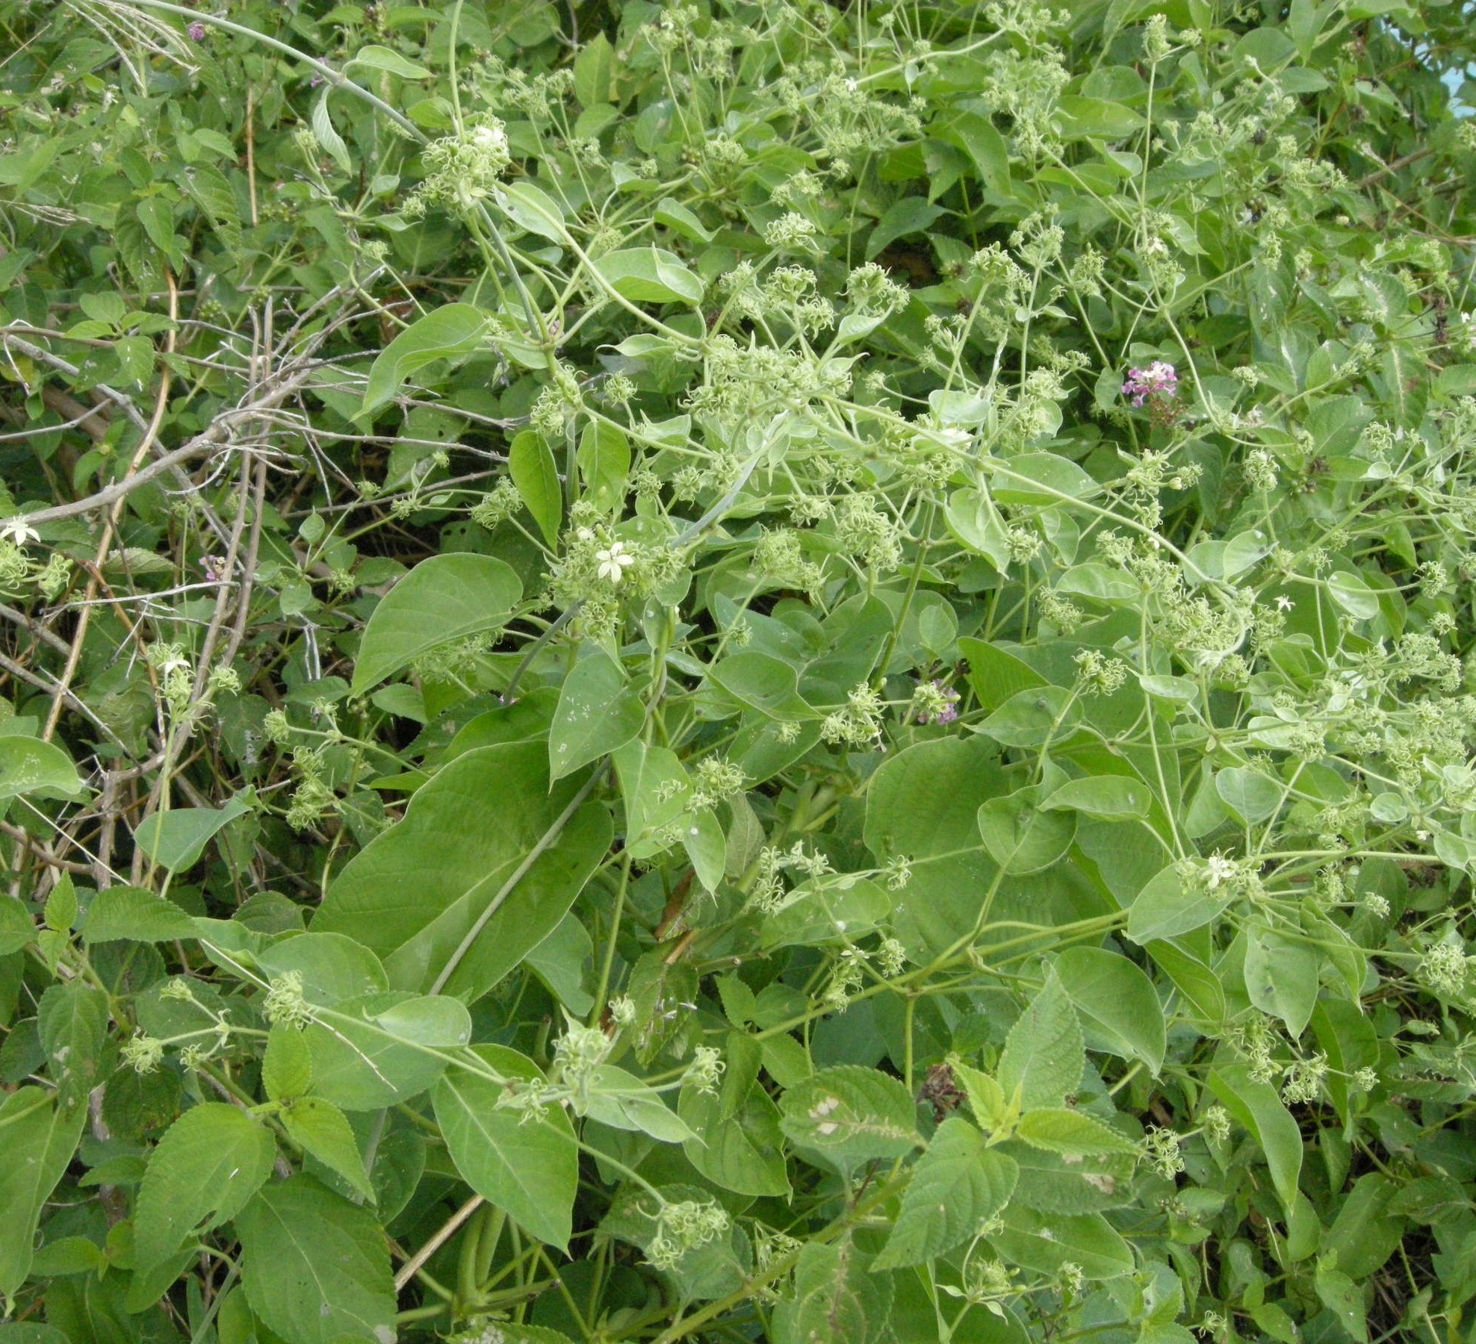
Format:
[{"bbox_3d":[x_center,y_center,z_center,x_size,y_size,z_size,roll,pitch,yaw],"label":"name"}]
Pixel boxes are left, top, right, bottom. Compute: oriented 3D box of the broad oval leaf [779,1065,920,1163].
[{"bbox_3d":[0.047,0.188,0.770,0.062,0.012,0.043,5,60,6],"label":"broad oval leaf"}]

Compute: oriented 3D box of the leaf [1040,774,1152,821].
[{"bbox_3d":[0.164,0.057,0.830,0.052,0.012,0.029,-4,51,1],"label":"leaf"}]

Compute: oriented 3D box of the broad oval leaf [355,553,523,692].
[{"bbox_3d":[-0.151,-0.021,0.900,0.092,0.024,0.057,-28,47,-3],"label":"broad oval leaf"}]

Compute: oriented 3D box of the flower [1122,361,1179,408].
[{"bbox_3d":[0.243,-0.170,1.070,0.032,0.023,0.030,0,32,0],"label":"flower"}]

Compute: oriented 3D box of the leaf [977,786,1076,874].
[{"bbox_3d":[0.132,0.071,0.830,0.046,0.012,0.050,3,50,10],"label":"leaf"}]

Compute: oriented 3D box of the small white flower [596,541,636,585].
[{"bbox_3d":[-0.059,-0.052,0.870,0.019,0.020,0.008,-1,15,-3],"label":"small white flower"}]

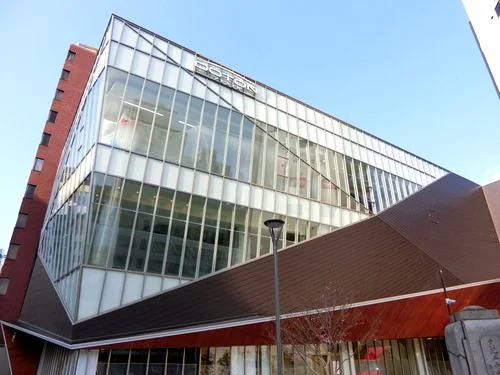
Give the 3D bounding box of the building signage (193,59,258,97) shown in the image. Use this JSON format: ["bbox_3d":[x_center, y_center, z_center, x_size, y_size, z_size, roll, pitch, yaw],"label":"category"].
[{"bbox_3d":[-1.262,-6.462,21.381,4.250,0.950,0.220,15,-22,-33],"label":"building signage"}]

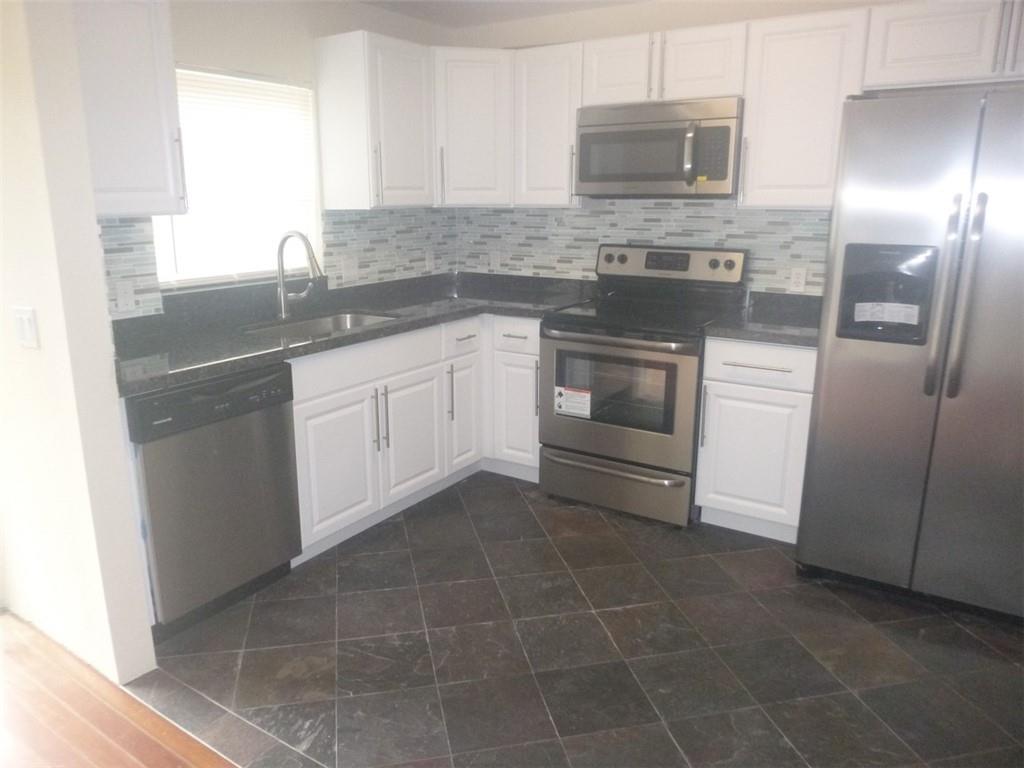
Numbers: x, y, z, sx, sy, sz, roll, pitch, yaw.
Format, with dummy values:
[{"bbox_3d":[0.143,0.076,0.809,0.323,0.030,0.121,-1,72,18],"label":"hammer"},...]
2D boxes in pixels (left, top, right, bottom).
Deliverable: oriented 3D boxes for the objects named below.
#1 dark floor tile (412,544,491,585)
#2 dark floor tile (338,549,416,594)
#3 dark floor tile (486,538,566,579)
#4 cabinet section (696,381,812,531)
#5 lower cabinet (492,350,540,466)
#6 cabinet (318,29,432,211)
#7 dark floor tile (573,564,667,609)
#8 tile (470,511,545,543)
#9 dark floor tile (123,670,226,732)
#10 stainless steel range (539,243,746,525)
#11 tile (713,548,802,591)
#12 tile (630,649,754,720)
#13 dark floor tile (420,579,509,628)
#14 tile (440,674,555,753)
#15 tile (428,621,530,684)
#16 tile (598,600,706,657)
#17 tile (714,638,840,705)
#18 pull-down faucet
[{"bbox_3d":[-0.242,0.731,2.991,0.298,0.010,0.298,-3,14,-12],"label":"dark floor tile"},{"bbox_3d":[-0.542,0.759,2.959,0.300,0.015,0.300,-3,14,-12],"label":"dark floor tile"},{"bbox_3d":[0.054,0.726,3.093,0.303,0.012,0.303,-3,14,-12],"label":"dark floor tile"},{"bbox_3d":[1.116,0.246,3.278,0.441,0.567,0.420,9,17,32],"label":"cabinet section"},{"bbox_3d":[0.175,0.083,4.005,0.259,0.594,0.550,9,16,31],"label":"lower cabinet"},{"bbox_3d":[-0.662,-1.263,3.637,0.318,0.766,0.467,9,17,31],"label":"cabinet"},{"bbox_3d":[0.415,0.781,2.852,0.301,0.012,0.301,-3,14,-12],"label":"dark floor tile"},{"bbox_3d":[-0.013,0.644,3.340,0.298,0.010,0.298,-3,14,-12],"label":"tile"},{"bbox_3d":[-0.997,0.941,2.198,0.375,0.012,0.105,9,16,33],"label":"dark floor tile"},{"bbox_3d":[0.628,-0.036,3.644,0.770,1.210,0.710,9,16,31],"label":"stainless steel range"},{"bbox_3d":[1.007,0.751,2.978,0.301,0.012,0.301,-3,14,-12],"label":"tile"},{"bbox_3d":[0.549,0.928,2.286,0.300,0.015,0.300,-3,14,-12],"label":"tile"},{"bbox_3d":[-0.178,0.813,2.739,0.303,0.012,0.303,-3,14,-12],"label":"dark floor tile"},{"bbox_3d":[-0.046,0.959,2.157,0.300,0.015,0.300,-3,14,-12],"label":"tile"},{"bbox_3d":[-0.112,0.887,2.446,0.300,0.015,0.300,-3,14,-12],"label":"tile"},{"bbox_3d":[0.483,0.856,2.575,0.300,0.015,0.300,-3,14,-12],"label":"tile"},{"bbox_3d":[0.848,0.913,2.355,0.303,0.012,0.303,-3,14,-12],"label":"tile"},{"bbox_3d":[-0.947,-0.484,3.324,0.273,0.392,0.125,9,17,31],"label":"pull-down faucet"}]

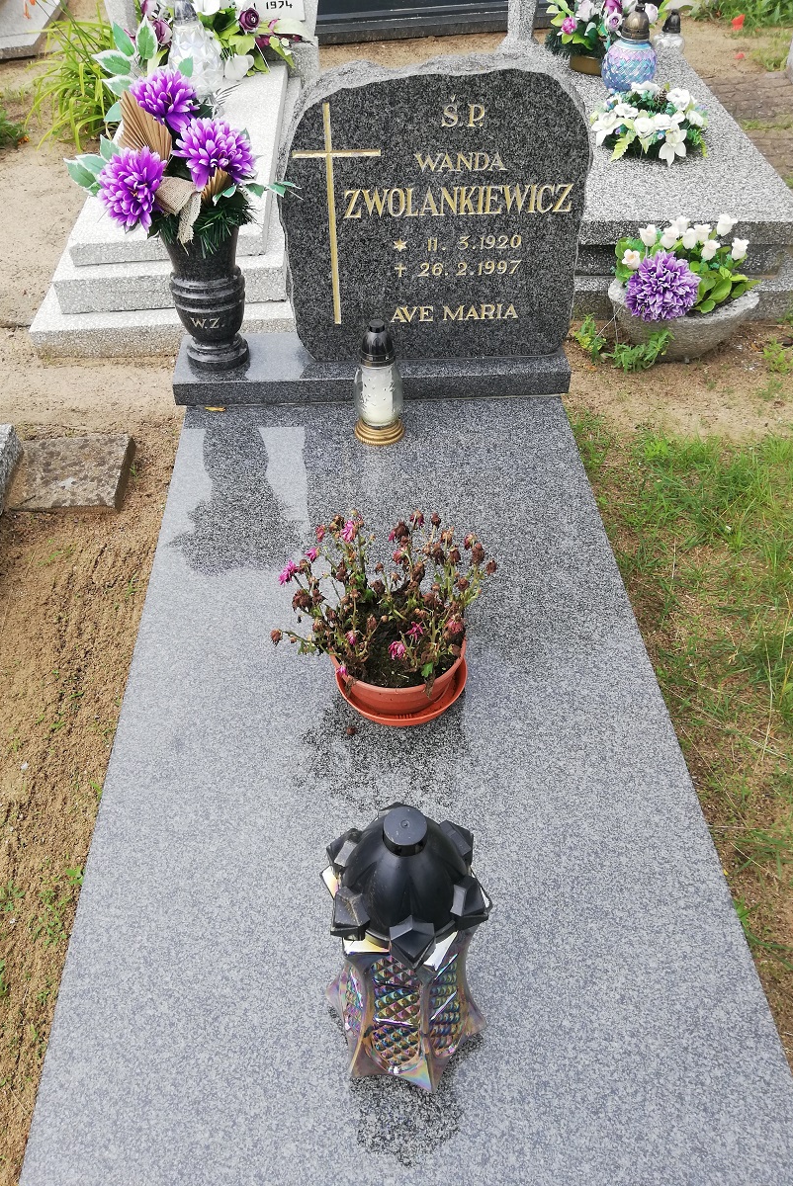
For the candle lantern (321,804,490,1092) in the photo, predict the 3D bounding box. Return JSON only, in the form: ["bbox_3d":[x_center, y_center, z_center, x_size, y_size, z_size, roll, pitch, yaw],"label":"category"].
[{"bbox_3d":[0.010,0.334,0.920,0.182,0.375,0.168,8,44,8],"label":"candle lantern"}]

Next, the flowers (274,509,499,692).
[{"bbox_3d":[-0.020,0.004,1.432,0.335,0.190,0.260,-2,43,-2],"label":"flowers"}]

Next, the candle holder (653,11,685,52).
[{"bbox_3d":[1.176,-2.384,3.982,0.136,0.223,0.136,-2,43,-2],"label":"candle holder"}]

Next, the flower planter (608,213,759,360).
[{"bbox_3d":[0.756,-0.800,2.450,0.392,0.307,0.244,-2,43,-2],"label":"flower planter"}]

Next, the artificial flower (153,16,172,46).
[{"bbox_3d":[-1.032,-2.470,4.067,0.085,0.110,0.085,-1,43,-1],"label":"artificial flower"}]

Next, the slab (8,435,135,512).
[{"bbox_3d":[-0.854,-0.287,2.396,0.300,0.060,0.325,-4,43,-4],"label":"slab"}]

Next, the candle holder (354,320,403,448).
[{"bbox_3d":[-0.037,-0.420,1.821,0.103,0.243,0.103,-2,43,-2],"label":"candle holder"}]

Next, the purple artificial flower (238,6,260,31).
[{"bbox_3d":[-0.642,-2.519,4.048,0.090,0.100,0.080,-10,44,-10],"label":"purple artificial flower"}]

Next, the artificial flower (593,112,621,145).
[{"bbox_3d":[0.754,-1.670,3.323,0.095,0.090,0.090,24,49,24],"label":"artificial flower"}]

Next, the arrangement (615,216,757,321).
[{"bbox_3d":[0.756,-0.828,2.394,0.366,0.191,0.212,-2,43,-2],"label":"arrangement"}]

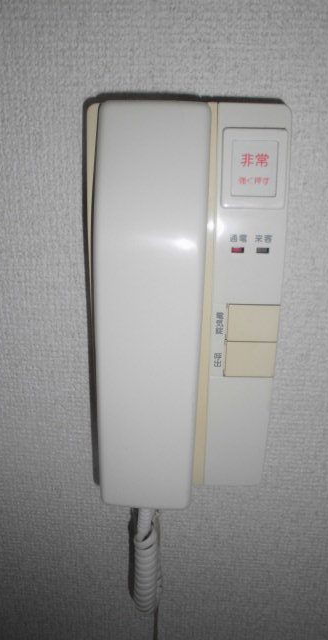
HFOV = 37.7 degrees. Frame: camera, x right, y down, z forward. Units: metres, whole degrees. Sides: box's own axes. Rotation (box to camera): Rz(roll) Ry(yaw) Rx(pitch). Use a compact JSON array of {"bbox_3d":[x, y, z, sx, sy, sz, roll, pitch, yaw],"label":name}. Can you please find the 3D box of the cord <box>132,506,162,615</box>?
[{"bbox_3d":[-0.011,0.160,0.323,0.019,0.090,0.028,1,16,-1],"label":"cord"}]

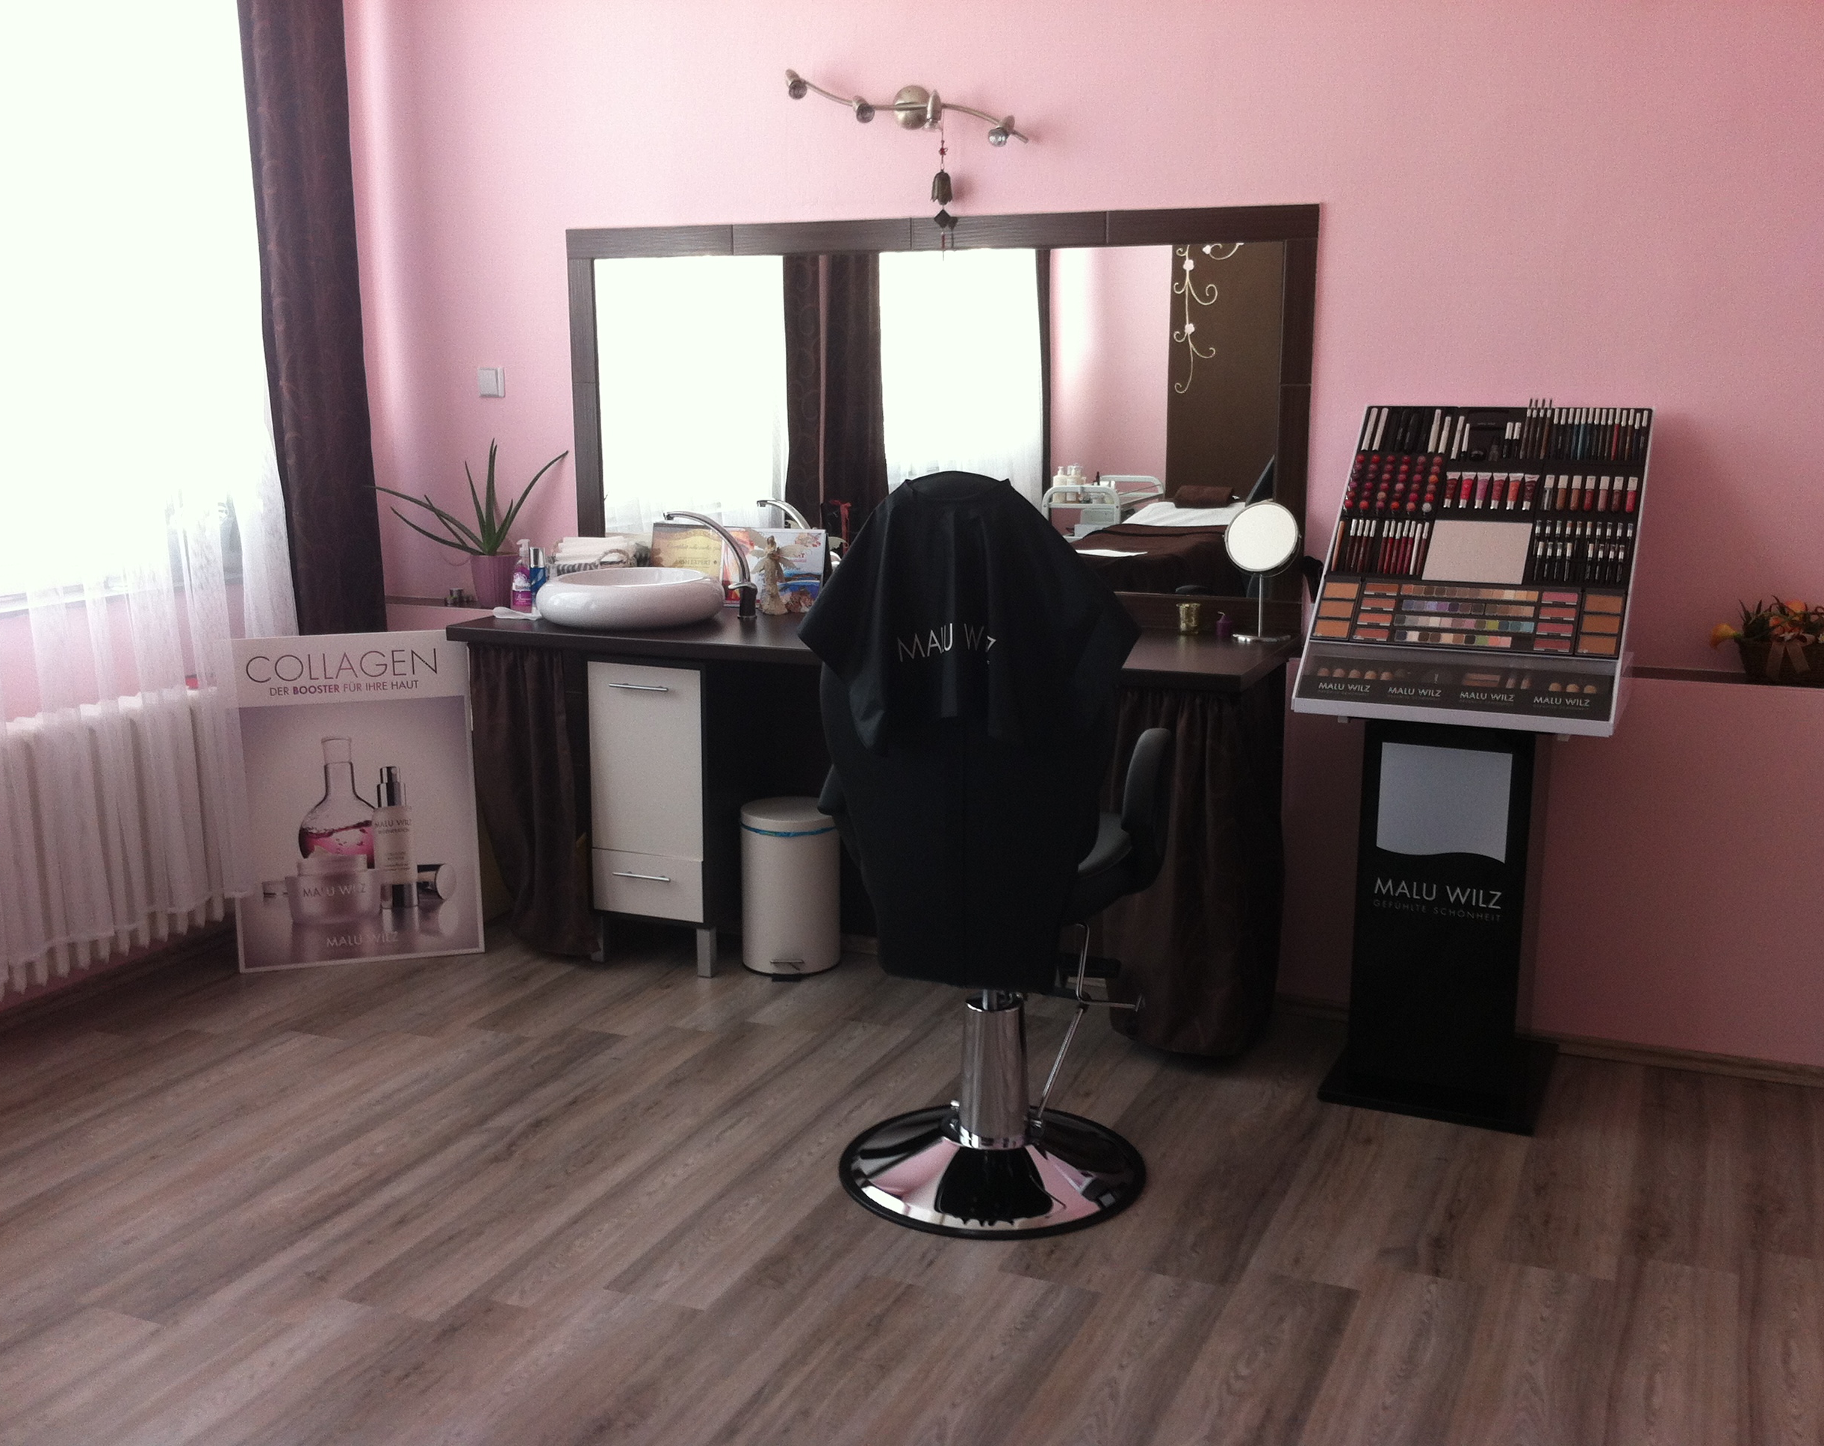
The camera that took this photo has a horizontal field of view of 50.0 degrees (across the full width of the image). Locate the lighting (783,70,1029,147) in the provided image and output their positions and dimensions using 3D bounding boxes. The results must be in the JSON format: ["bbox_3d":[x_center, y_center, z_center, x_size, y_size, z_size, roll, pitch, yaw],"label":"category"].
[{"bbox_3d":[-0.013,-1.470,4.671,0.625,0.190,0.140,4,11,22],"label":"lighting"}]

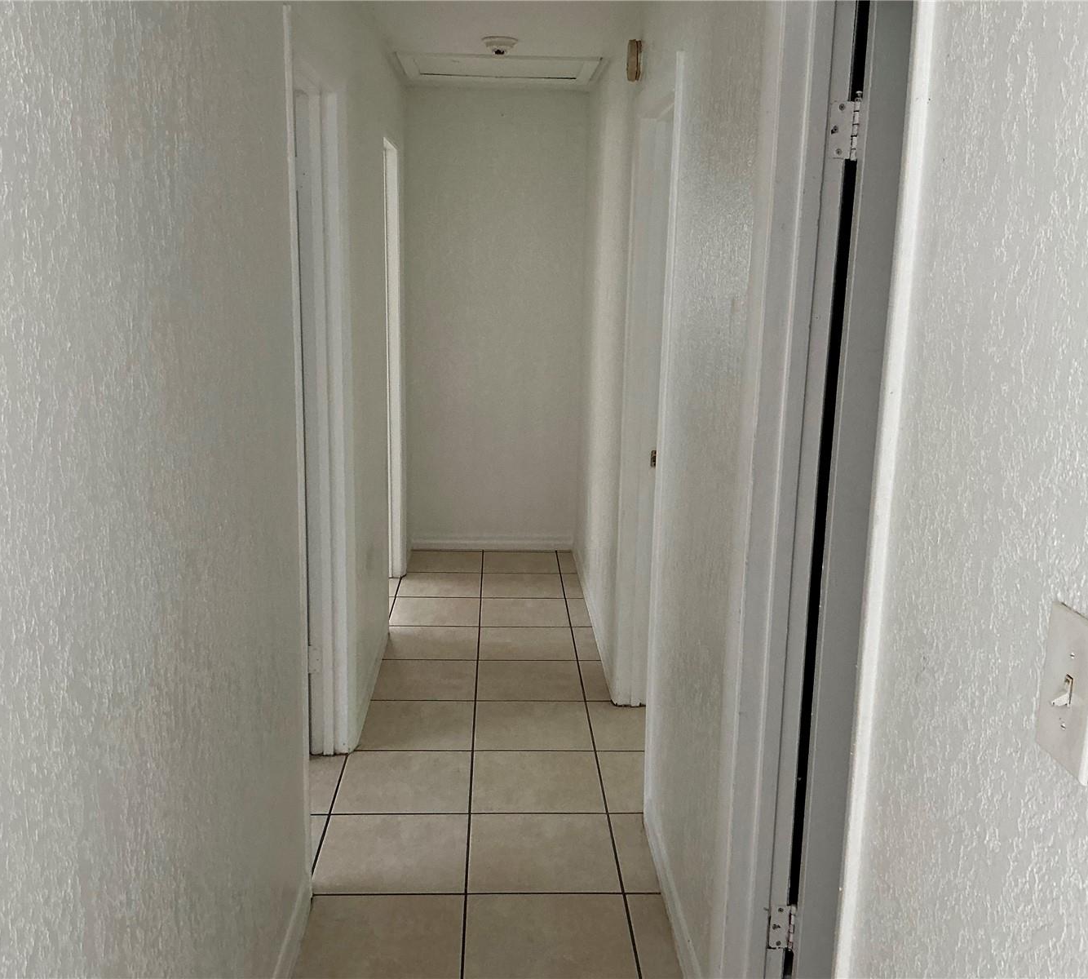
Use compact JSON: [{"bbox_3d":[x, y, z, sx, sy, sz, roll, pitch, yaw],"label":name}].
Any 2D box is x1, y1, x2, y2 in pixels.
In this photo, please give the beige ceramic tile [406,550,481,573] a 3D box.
[{"bbox_3d":[-0.529,0.397,5.671,0.400,0.010,0.400,1,12,-3],"label":"beige ceramic tile"}]

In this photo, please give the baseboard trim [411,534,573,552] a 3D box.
[{"bbox_3d":[-0.288,0.302,5.893,0.900,0.084,0.015,1,12,-3],"label":"baseboard trim"}]

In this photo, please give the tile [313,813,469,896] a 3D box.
[{"bbox_3d":[-0.411,0.998,2.893,0.400,0.010,0.400,1,12,-3],"label":"tile"}]

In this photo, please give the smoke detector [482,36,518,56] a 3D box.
[{"bbox_3d":[-0.173,-1.738,4.151,0.142,0.060,0.142,1,12,-3],"label":"smoke detector"}]

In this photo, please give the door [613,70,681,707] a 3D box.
[{"bbox_3d":[0.354,-0.145,3.232,0.125,2.099,0.900,1,12,-3],"label":"door"}]

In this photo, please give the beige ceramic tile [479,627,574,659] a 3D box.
[{"bbox_3d":[-0.072,0.659,4.499,0.400,0.010,0.400,1,12,-3],"label":"beige ceramic tile"}]

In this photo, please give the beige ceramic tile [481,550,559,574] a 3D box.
[{"bbox_3d":[-0.125,0.400,5.681,0.401,0.011,0.417,1,12,-3],"label":"beige ceramic tile"}]

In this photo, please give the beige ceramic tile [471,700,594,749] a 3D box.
[{"bbox_3d":[-0.039,0.830,3.705,0.400,0.010,0.400,1,12,-3],"label":"beige ceramic tile"}]

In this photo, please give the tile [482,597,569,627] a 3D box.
[{"bbox_3d":[-0.090,0.572,4.880,0.401,0.011,0.401,1,12,-3],"label":"tile"}]

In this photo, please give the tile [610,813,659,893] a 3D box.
[{"bbox_3d":[0.249,1.001,2.909,0.097,0.011,0.401,1,12,-3],"label":"tile"}]

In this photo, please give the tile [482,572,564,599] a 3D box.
[{"bbox_3d":[-0.106,0.487,5.293,0.400,0.010,0.400,1,12,-3],"label":"tile"}]

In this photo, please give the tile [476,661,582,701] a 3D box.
[{"bbox_3d":[-0.056,0.742,4.087,0.401,0.011,0.401,1,12,-3],"label":"tile"}]

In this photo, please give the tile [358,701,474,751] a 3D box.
[{"bbox_3d":[-0.436,0.823,3.672,0.385,0.011,0.401,1,12,-3],"label":"tile"}]

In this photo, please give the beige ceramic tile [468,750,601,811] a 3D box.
[{"bbox_3d":[-0.022,0.916,3.308,0.400,0.010,0.400,1,12,-3],"label":"beige ceramic tile"}]

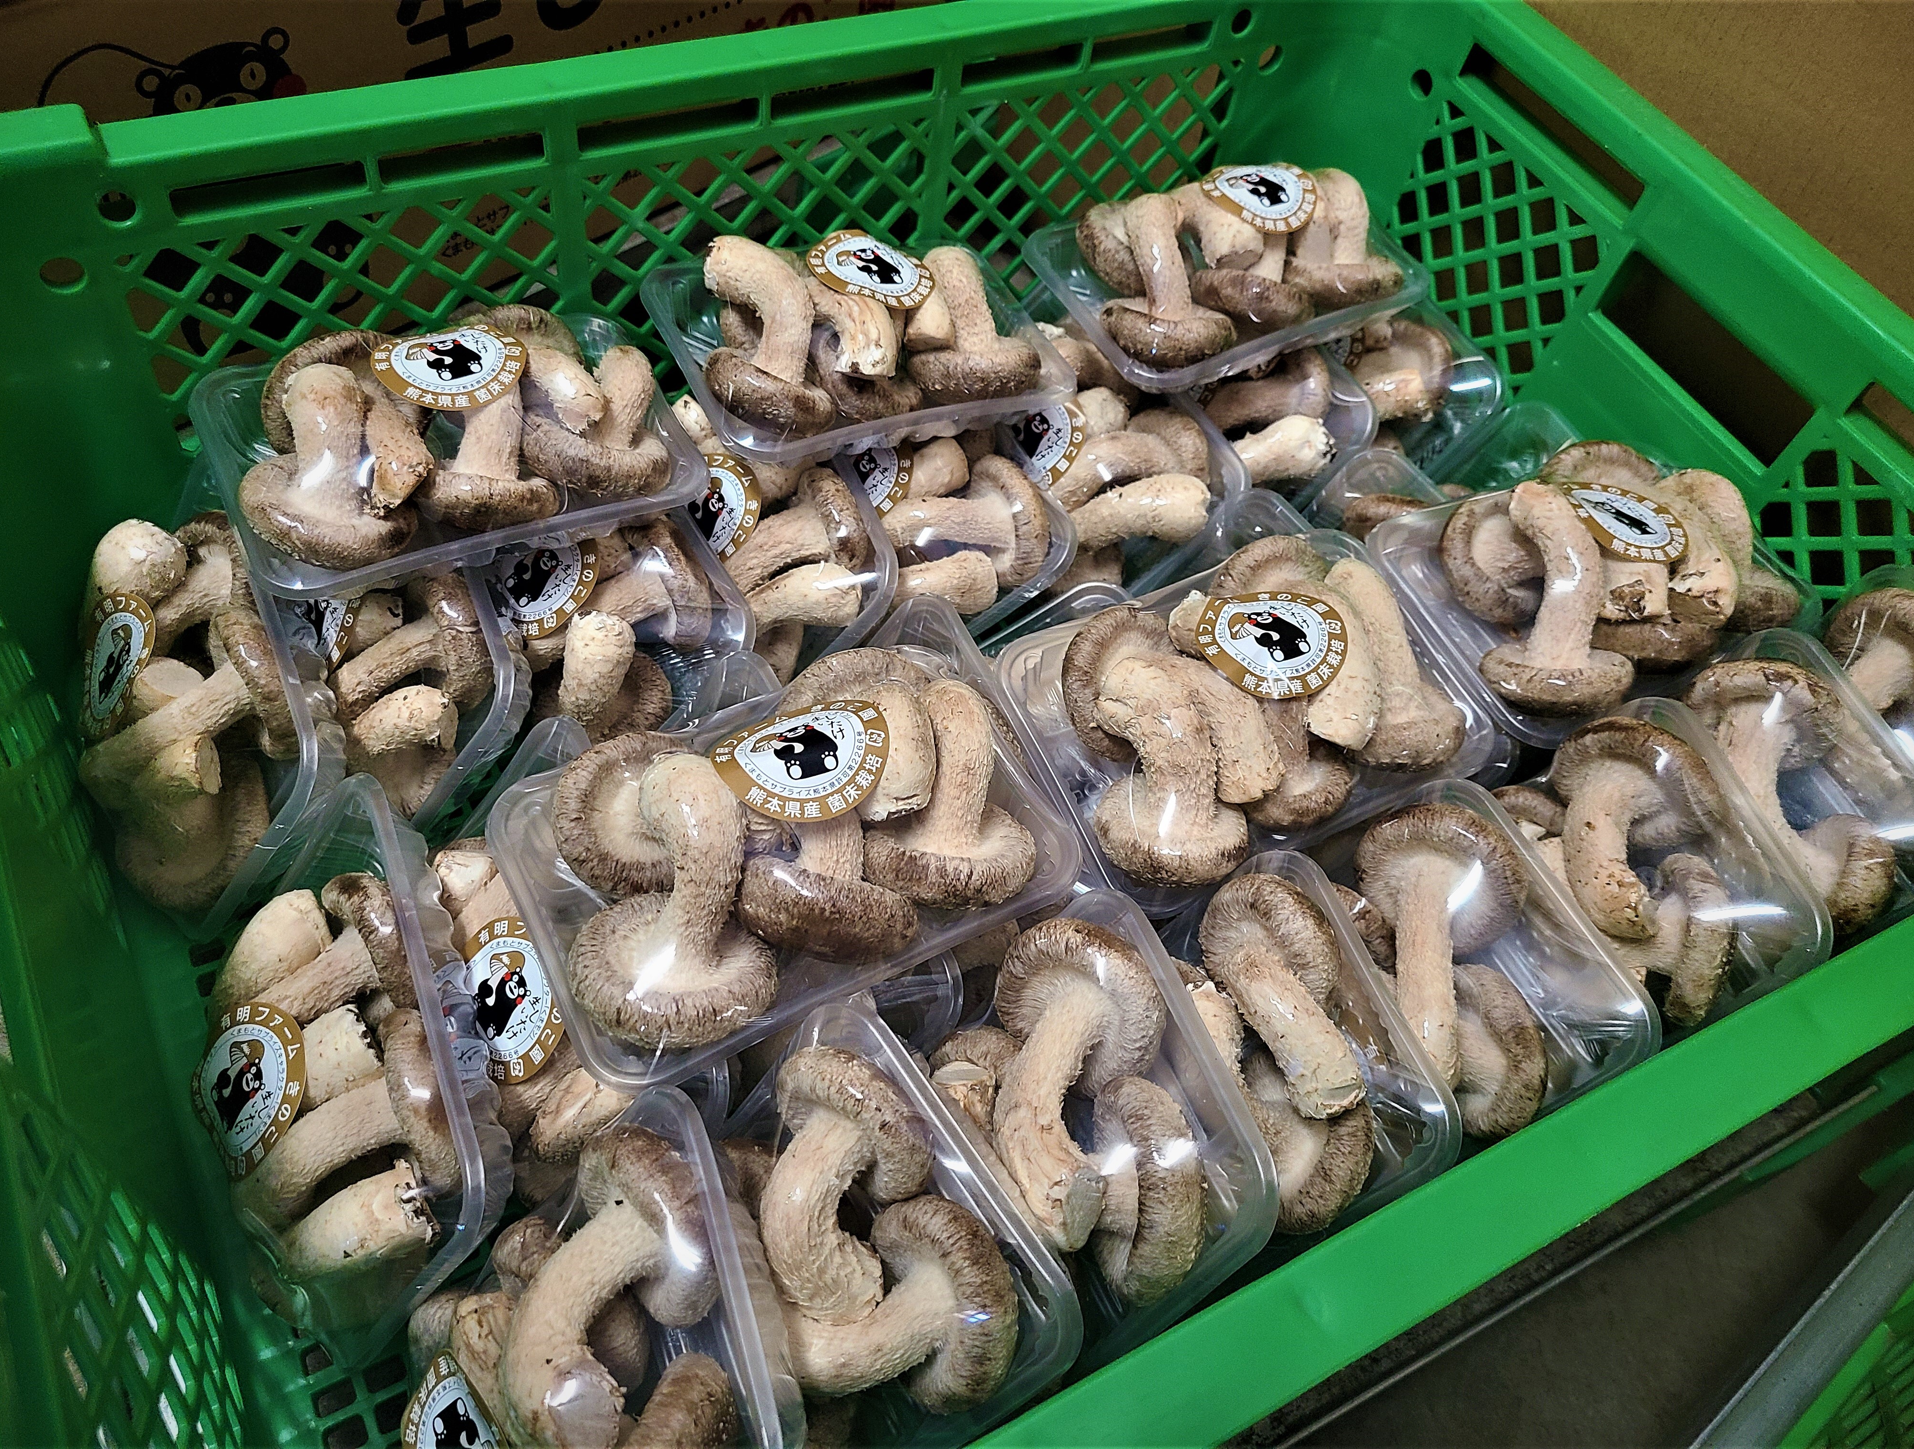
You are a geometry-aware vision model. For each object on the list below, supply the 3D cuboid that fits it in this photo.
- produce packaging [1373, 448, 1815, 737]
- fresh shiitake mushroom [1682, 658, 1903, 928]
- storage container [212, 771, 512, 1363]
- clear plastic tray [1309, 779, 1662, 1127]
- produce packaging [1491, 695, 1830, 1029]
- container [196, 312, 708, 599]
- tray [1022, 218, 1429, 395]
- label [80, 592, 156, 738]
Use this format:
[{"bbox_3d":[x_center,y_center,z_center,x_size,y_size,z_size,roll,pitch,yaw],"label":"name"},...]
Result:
[{"bbox_3d":[0.215,-0.049,0.487,0.132,0.058,0.094,-19,59,-17],"label":"produce packaging"},{"bbox_3d":[0.240,0.021,0.419,0.055,0.050,0.062,-4,82,26],"label":"fresh shiitake mushroom"},{"bbox_3d":[-0.147,0.081,0.367,0.054,0.084,0.126,2,53,-45],"label":"storage container"},{"bbox_3d":[0.118,0.078,0.395,0.054,0.126,0.084,-14,63,-49],"label":"clear plastic tray"},{"bbox_3d":[0.228,0.065,0.516,0.045,0.145,0.100,-1,55,-31],"label":"produce packaging"},{"bbox_3d":[-0.140,-0.078,0.409,0.126,0.054,0.084,-19,63,-26],"label":"container"},{"bbox_3d":[0.102,-0.166,0.565,0.132,0.030,0.094,-20,56,-15],"label":"tray"},{"bbox_3d":[-0.258,-0.018,0.447,0.045,0.006,0.045,27,94,34],"label":"label"}]

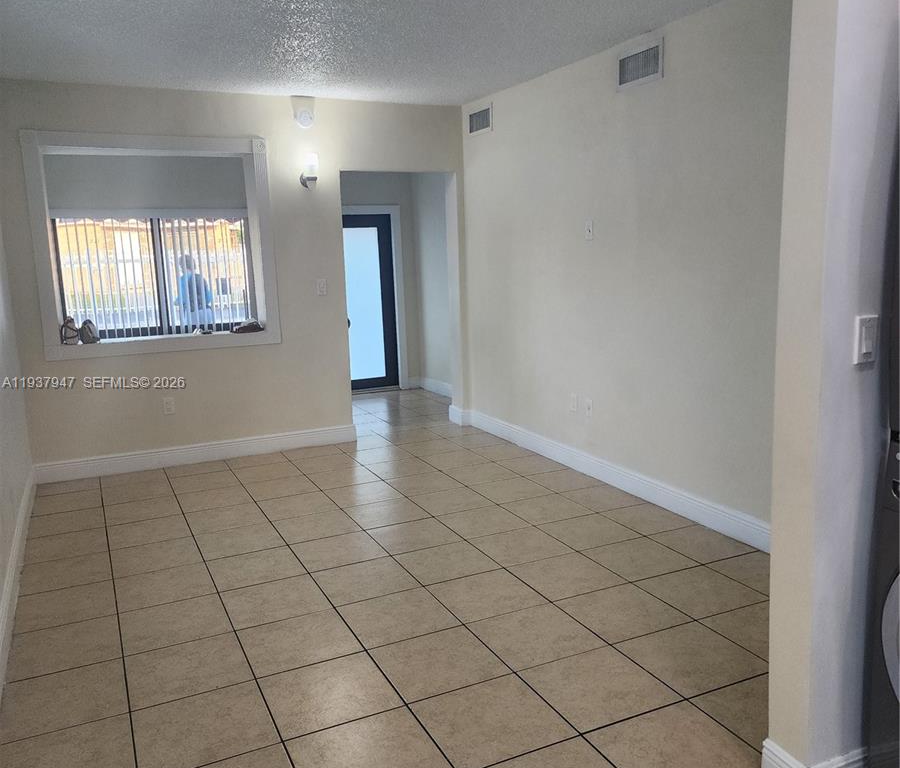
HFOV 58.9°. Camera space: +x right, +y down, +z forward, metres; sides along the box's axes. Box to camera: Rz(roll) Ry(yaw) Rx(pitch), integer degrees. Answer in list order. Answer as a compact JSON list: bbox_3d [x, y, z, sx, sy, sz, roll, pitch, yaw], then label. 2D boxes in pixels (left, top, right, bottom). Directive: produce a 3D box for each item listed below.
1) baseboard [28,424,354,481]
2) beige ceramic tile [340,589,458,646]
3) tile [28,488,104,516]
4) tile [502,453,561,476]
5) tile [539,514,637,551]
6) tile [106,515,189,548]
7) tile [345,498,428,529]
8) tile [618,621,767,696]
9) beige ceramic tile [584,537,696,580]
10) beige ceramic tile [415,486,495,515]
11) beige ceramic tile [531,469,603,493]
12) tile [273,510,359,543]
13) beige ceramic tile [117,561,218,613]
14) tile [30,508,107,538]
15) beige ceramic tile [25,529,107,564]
[{"bbox_3d":[-1.816,0.508,5.969,2.318,0.138,0.018,-6,11,-22],"label":"baseboard"},{"bbox_3d":[-0.214,0.948,3.232,0.403,0.010,0.398,-7,11,-24],"label":"beige ceramic tile"},{"bbox_3d":[-2.435,0.764,5.074,0.417,0.010,0.414,-7,11,-24],"label":"tile"},{"bbox_3d":[0.543,0.545,5.300,0.349,0.010,0.403,-7,11,-24],"label":"tile"},{"bbox_3d":[0.722,0.764,4.121,0.406,0.010,0.406,-7,11,-24],"label":"tile"},{"bbox_3d":[-1.698,0.836,4.498,0.417,0.010,0.414,-7,11,-24],"label":"tile"},{"bbox_3d":[-0.361,0.731,4.473,0.401,0.010,0.401,-7,11,-24],"label":"tile"},{"bbox_3d":[0.861,0.968,2.825,0.401,0.010,0.401,-7,11,-24],"label":"tile"},{"bbox_3d":[0.886,0.812,3.716,0.401,0.010,0.401,-7,11,-24],"label":"beige ceramic tile"},{"bbox_3d":[0.006,0.688,4.639,0.401,0.010,0.401,-7,11,-24],"label":"beige ceramic tile"},{"bbox_3d":[0.713,0.602,4.940,0.349,0.010,0.390,-7,11,-24],"label":"beige ceramic tile"},{"bbox_3d":[-0.727,0.776,4.314,0.403,0.010,0.398,-7,11,-24],"label":"tile"},{"bbox_3d":[-1.355,0.964,3.790,0.420,0.010,0.420,-7,11,-24],"label":"beige ceramic tile"},{"bbox_3d":[-2.171,0.792,4.534,0.391,0.010,0.398,-7,11,-24],"label":"tile"},{"bbox_3d":[-2.080,0.881,4.324,0.417,0.010,0.414,-7,11,-24],"label":"beige ceramic tile"}]

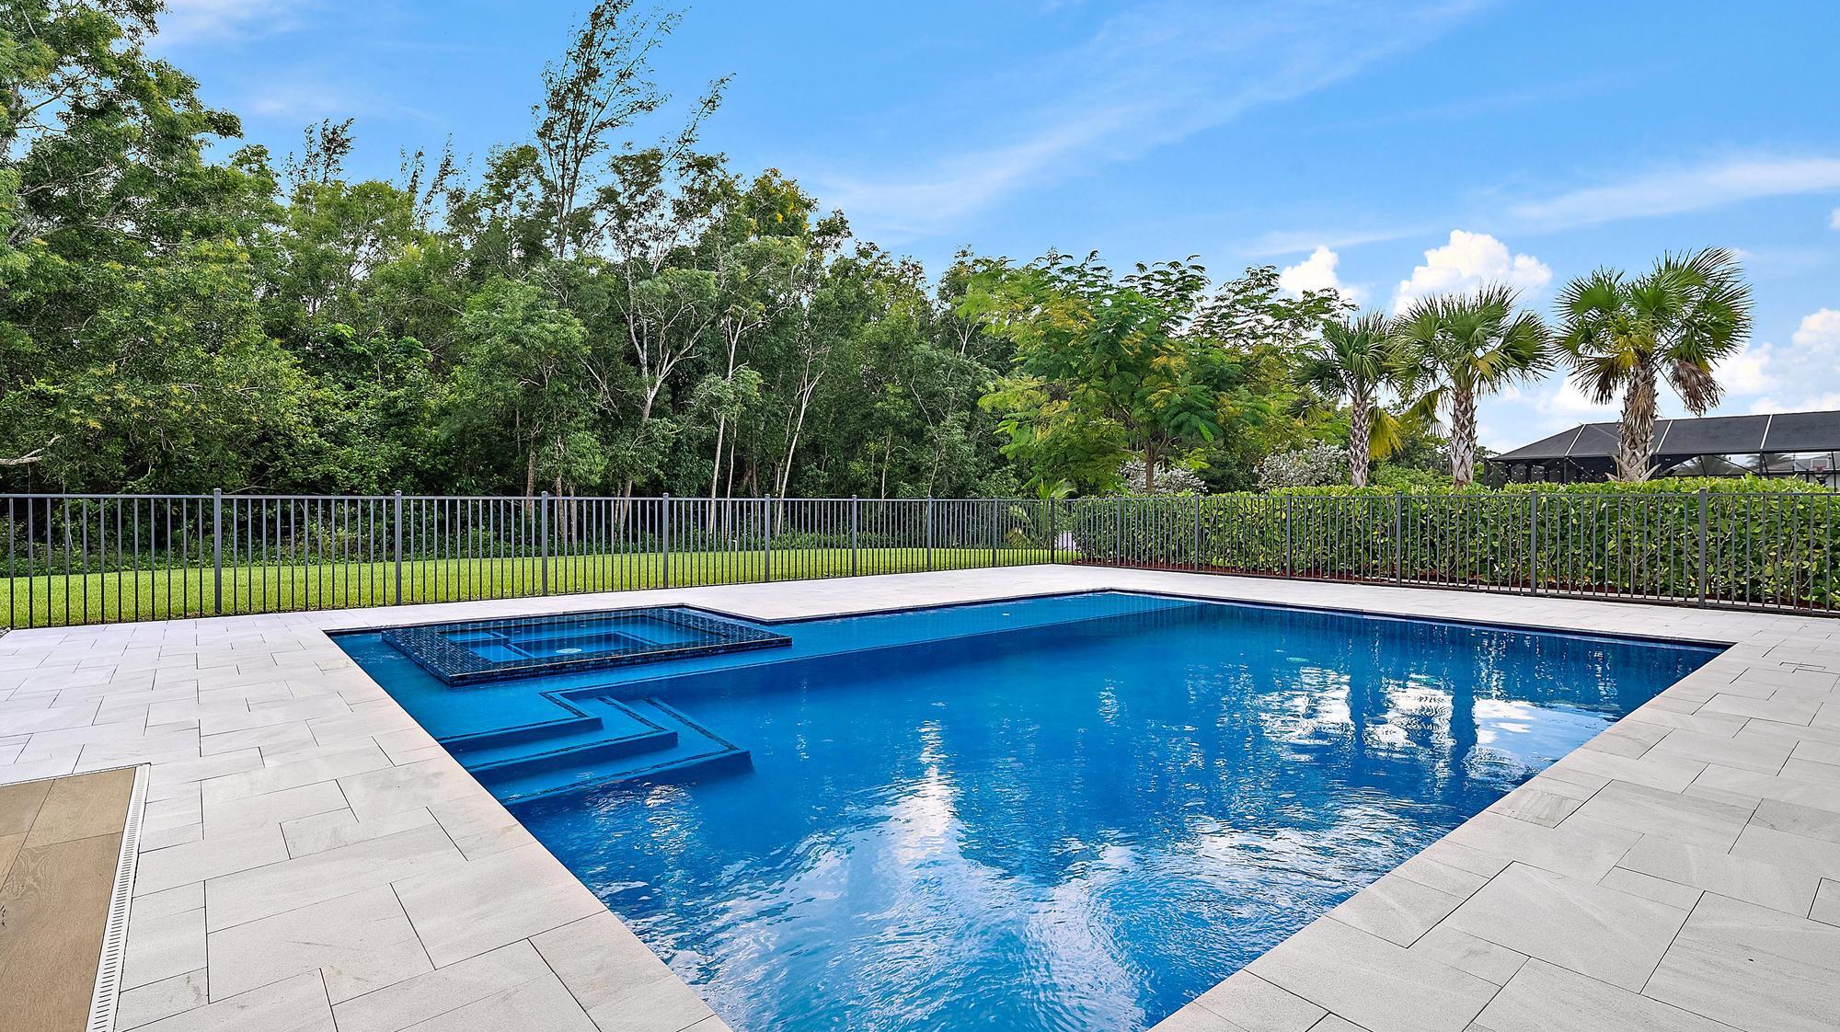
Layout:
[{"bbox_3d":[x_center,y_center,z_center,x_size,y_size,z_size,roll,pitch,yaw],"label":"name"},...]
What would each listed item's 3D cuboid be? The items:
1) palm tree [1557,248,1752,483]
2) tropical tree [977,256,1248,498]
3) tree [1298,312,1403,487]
[{"bbox_3d":[11.400,-1.620,13.650,2.550,5.150,2.500,1,1,40],"label":"palm tree"},{"bbox_3d":[4.130,-2.300,18.700,5.800,6.400,5.500,0,1,12],"label":"tropical tree"},{"bbox_3d":[8.550,-1.550,17.000,2.150,4.900,2.150,0,1,27],"label":"tree"}]

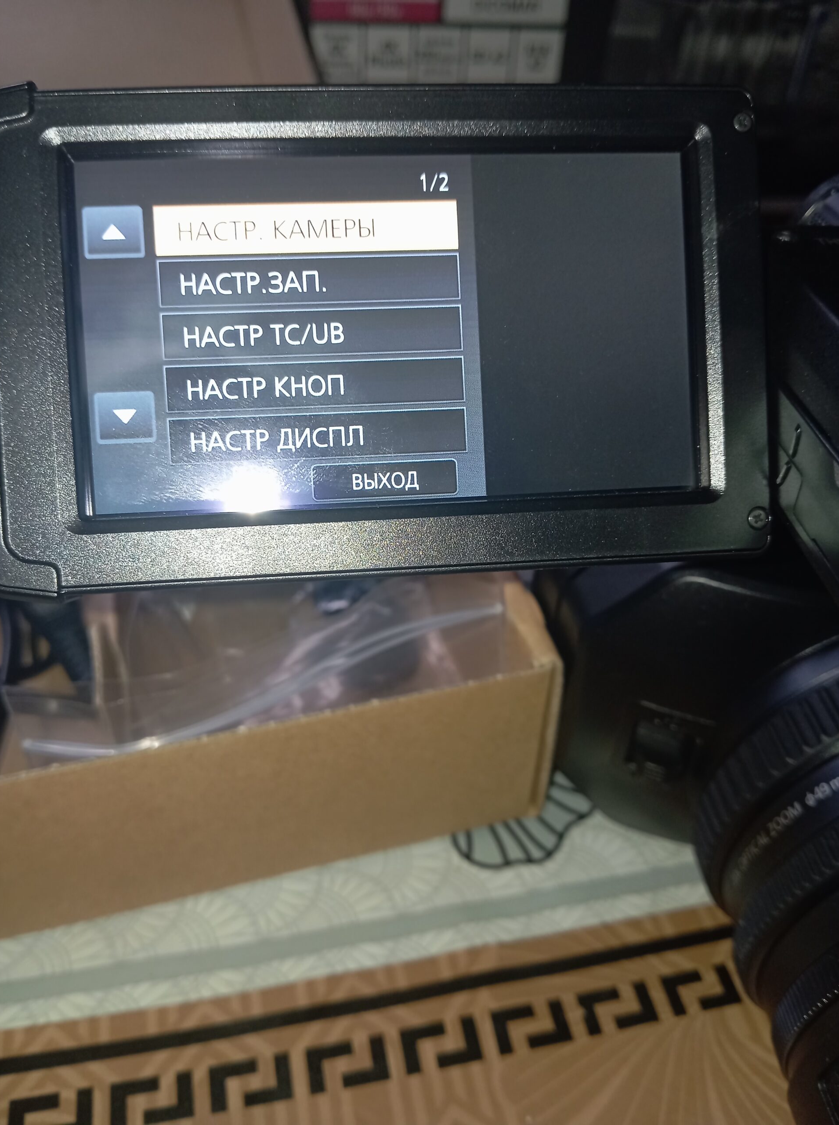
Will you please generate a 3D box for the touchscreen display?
[{"bbox_3d":[-0.003,-0.030,0.117,0.077,0.043,0.005,-3,2,-5],"label":"touchscreen display"}]

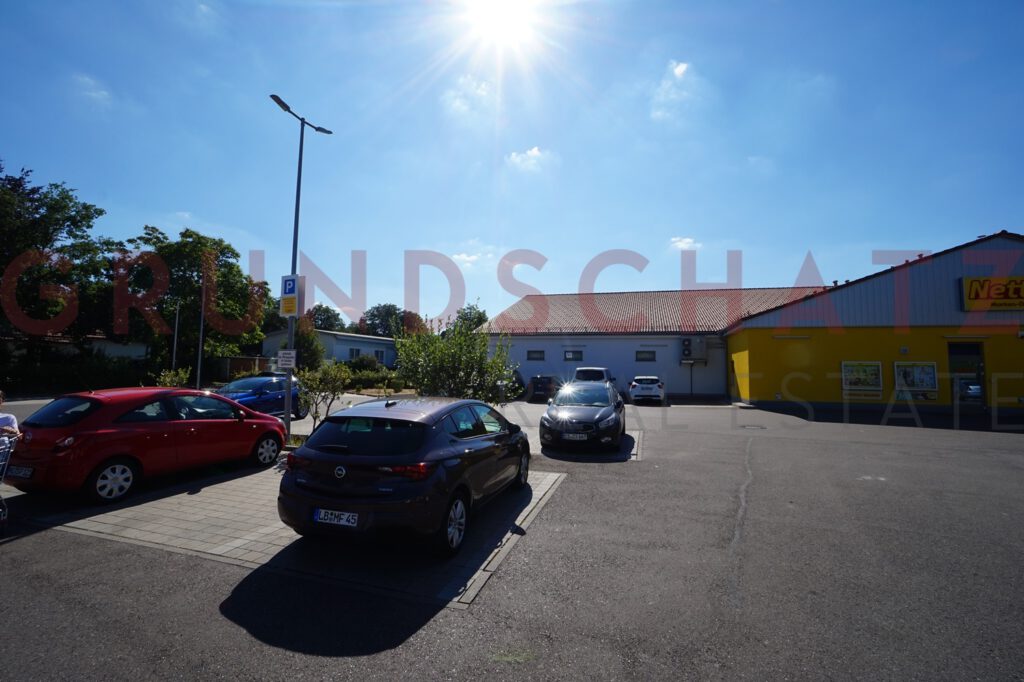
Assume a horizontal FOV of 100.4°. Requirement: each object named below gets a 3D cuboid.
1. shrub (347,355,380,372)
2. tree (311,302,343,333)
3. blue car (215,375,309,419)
[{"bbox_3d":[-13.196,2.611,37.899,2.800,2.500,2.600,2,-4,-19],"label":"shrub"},{"bbox_3d":[-28.715,0.052,65.118,6.000,11.649,6.000,2,-4,-24],"label":"tree"},{"bbox_3d":[-8.675,1.990,14.395,1.780,1.500,4.150,0,-4,15],"label":"blue car"}]

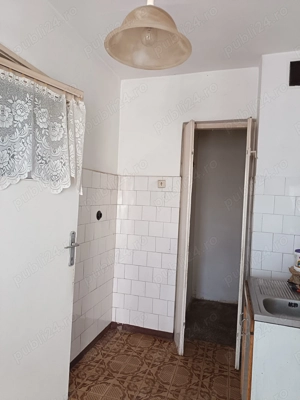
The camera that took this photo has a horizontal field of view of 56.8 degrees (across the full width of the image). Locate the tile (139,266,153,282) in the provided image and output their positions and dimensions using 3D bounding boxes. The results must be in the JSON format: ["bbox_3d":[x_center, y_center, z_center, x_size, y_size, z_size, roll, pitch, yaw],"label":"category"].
[{"bbox_3d":[-0.038,0.749,2.786,0.150,0.150,0.010,2,0,16],"label":"tile"}]

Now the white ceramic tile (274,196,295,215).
[{"bbox_3d":[1.056,0.039,2.182,0.150,0.150,0.010,2,0,17],"label":"white ceramic tile"}]

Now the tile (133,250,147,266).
[{"bbox_3d":[-0.098,0.581,2.766,0.150,0.150,0.010,3,1,17],"label":"tile"}]

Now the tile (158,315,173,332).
[{"bbox_3d":[0.153,1.200,2.707,0.150,0.150,0.010,2,1,17],"label":"tile"}]

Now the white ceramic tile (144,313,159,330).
[{"bbox_3d":[0.011,1.187,2.732,0.150,0.150,0.010,3,1,17],"label":"white ceramic tile"}]

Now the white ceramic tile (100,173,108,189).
[{"bbox_3d":[-0.430,-0.180,2.584,0.010,0.150,0.150,2,1,17],"label":"white ceramic tile"}]

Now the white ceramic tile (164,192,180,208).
[{"bbox_3d":[0.224,-0.003,2.666,0.148,0.150,0.010,2,0,17],"label":"white ceramic tile"}]

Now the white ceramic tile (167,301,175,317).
[{"bbox_3d":[0.210,1.064,2.708,0.061,0.150,0.010,2,0,16],"label":"white ceramic tile"}]

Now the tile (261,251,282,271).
[{"bbox_3d":[0.968,0.486,2.207,0.150,0.150,0.010,3,1,17],"label":"tile"}]

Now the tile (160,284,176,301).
[{"bbox_3d":[0.175,0.911,2.721,0.150,0.150,0.010,2,0,16],"label":"tile"}]

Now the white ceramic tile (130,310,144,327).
[{"bbox_3d":[-0.132,1.180,2.777,0.150,0.150,0.010,3,1,17],"label":"white ceramic tile"}]

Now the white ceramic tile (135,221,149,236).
[{"bbox_3d":[-0.084,0.282,2.769,0.150,0.150,0.010,2,0,17],"label":"white ceramic tile"}]

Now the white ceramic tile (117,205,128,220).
[{"bbox_3d":[-0.278,0.127,2.818,0.130,0.150,0.010,2,0,17],"label":"white ceramic tile"}]

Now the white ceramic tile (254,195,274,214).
[{"bbox_3d":[0.922,0.035,2.248,0.150,0.150,0.010,2,1,18],"label":"white ceramic tile"}]

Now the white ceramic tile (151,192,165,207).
[{"bbox_3d":[0.078,-0.011,2.734,0.150,0.150,0.010,2,1,17],"label":"white ceramic tile"}]

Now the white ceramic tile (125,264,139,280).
[{"bbox_3d":[-0.180,0.731,2.786,0.150,0.150,0.010,2,0,17],"label":"white ceramic tile"}]

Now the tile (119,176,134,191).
[{"bbox_3d":[-0.226,-0.172,2.803,0.150,0.150,0.010,2,0,17],"label":"tile"}]

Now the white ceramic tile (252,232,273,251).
[{"bbox_3d":[0.903,0.333,2.227,0.150,0.150,0.010,3,1,17],"label":"white ceramic tile"}]

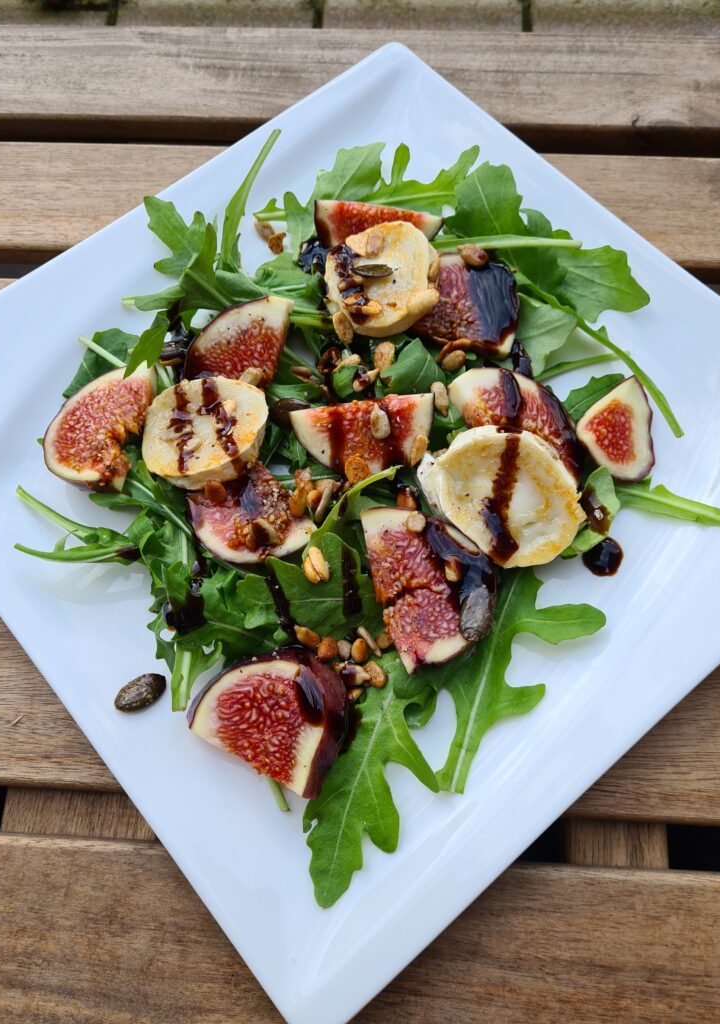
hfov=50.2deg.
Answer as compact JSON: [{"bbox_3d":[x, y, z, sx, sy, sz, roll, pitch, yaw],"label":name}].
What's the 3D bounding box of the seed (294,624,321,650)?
[{"bbox_3d":[-0.016,0.038,0.233,0.010,0.003,0.005,38,75,13],"label":"seed"}]

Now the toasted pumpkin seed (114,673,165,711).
[{"bbox_3d":[-0.066,0.054,0.232,0.017,0.004,0.008,-28,72,-8],"label":"toasted pumpkin seed"}]

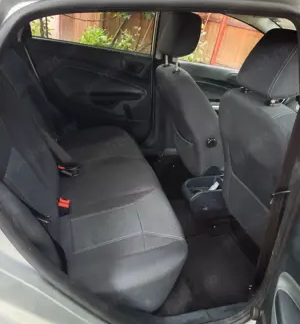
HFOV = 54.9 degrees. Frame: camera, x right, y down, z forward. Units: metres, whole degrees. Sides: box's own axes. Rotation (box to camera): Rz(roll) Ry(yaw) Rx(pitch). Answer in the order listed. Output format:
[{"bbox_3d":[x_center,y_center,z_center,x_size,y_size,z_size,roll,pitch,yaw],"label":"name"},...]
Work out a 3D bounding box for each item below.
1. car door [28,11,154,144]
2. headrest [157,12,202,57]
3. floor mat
[{"bbox_3d":[-0.371,-0.502,1.790,0.870,0.930,0.180,-2,30,-19],"label":"car door"},{"bbox_3d":[0.149,-0.654,1.480,0.135,0.210,0.265,-9,32,-14],"label":"headrest"},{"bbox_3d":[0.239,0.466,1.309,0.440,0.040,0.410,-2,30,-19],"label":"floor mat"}]

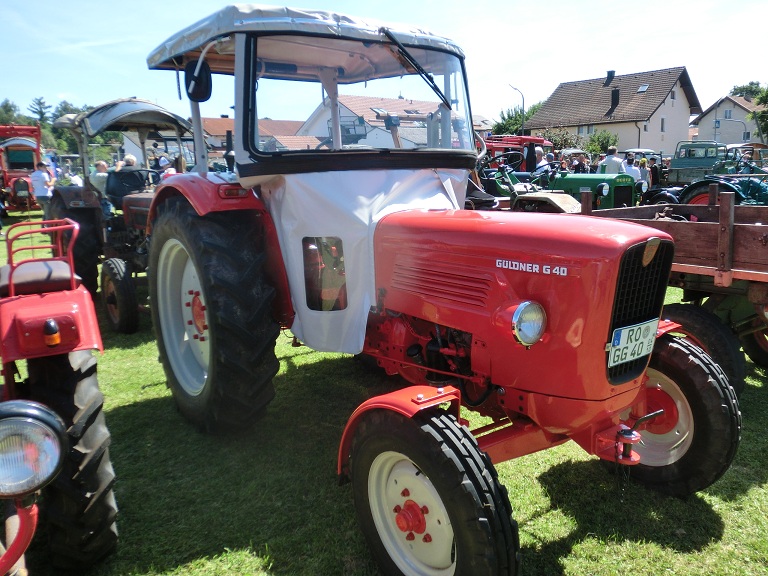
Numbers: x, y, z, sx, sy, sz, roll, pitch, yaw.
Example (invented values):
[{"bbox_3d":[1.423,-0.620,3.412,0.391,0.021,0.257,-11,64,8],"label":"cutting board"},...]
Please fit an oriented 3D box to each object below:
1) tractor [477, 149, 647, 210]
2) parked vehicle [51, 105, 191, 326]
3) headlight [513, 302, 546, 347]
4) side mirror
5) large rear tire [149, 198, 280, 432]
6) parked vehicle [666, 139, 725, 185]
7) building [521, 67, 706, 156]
[{"bbox_3d":[2.215,-1.009,8.906,1.500,1.580,2.850,-9,13,-35],"label":"tractor"},{"bbox_3d":[-2.788,-0.960,7.293,1.650,2.380,3.250,-9,13,-35],"label":"parked vehicle"},{"bbox_3d":[0.473,0.116,2.101,0.152,0.155,0.090,-9,13,-35],"label":"headlight"},{"bbox_3d":[-0.881,-0.981,2.951,0.140,0.205,0.060,-9,13,-35],"label":"side mirror"},{"bbox_3d":[-1.064,0.169,3.740,0.320,1.380,1.380,-9,13,-35],"label":"large rear tire"},{"bbox_3d":[12.910,-4.750,25.500,1.750,2.350,3.900,2,11,18],"label":"parked vehicle"},{"bbox_3d":[18.058,-12.421,49.274,9.400,8.500,11.400,-10,14,-40],"label":"building"}]

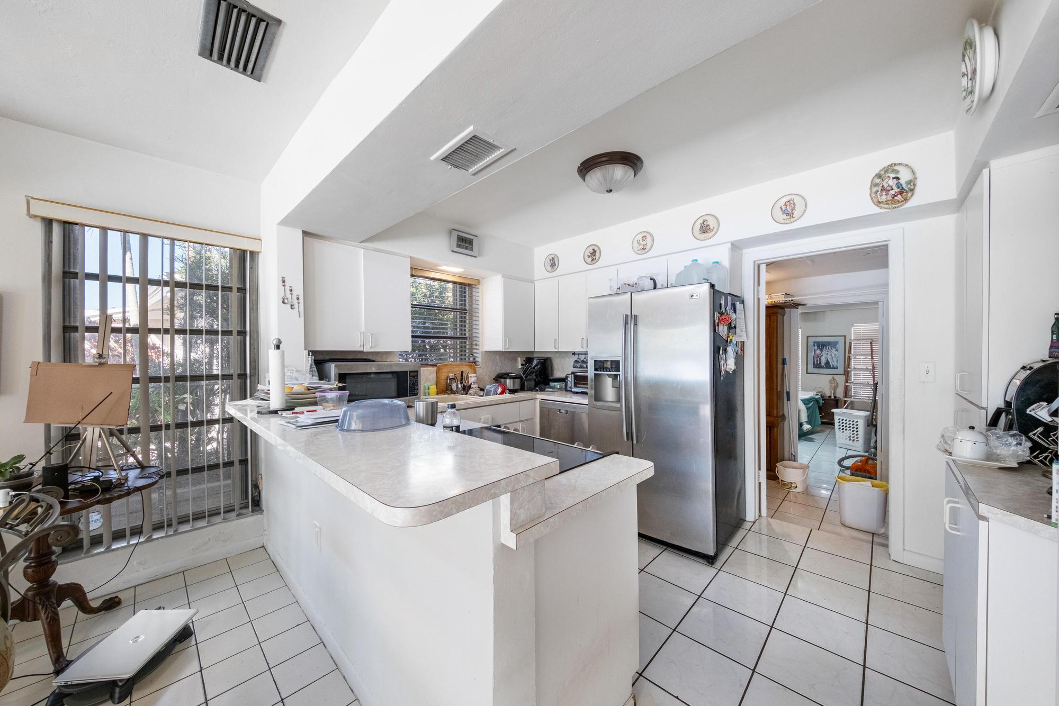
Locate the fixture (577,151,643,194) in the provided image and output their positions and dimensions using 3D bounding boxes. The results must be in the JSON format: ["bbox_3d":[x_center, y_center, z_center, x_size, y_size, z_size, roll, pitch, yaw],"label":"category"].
[{"bbox_3d":[0.477,-1.042,2.097,0.380,0.165,0.380,0,0,0],"label":"fixture"}]

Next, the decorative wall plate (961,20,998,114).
[{"bbox_3d":[1.622,-1.025,1.265,0.055,0.310,0.310,0,0,45],"label":"decorative wall plate"}]

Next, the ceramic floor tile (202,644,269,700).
[{"bbox_3d":[-1.241,1.345,1.492,0.198,0.010,0.198,0,0,44],"label":"ceramic floor tile"}]

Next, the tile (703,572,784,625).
[{"bbox_3d":[1.171,1.335,1.935,0.331,0.010,0.331,0,0,44],"label":"tile"}]

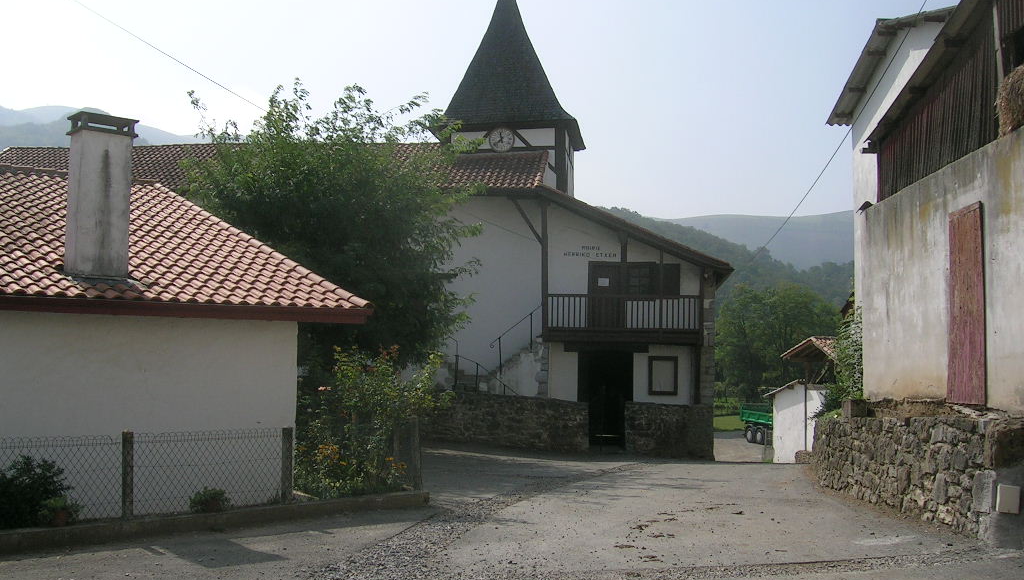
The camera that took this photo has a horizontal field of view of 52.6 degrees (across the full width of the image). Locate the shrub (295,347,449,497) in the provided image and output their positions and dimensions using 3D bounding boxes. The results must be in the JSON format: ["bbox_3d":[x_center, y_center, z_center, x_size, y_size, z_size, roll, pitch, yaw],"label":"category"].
[{"bbox_3d":[-2.169,1.963,15.857,1.900,2.193,2.100,-4,-7,45],"label":"shrub"}]

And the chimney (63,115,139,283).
[{"bbox_3d":[-5.343,-1.188,13.426,0.680,2.098,0.550,4,-6,-40],"label":"chimney"}]

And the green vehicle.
[{"bbox_3d":[17.183,8.487,65.930,2.450,2.850,6.800,1,-5,-11],"label":"green vehicle"}]

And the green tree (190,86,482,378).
[{"bbox_3d":[-3.579,-0.089,20.474,5.300,7.670,5.000,1,-5,-8],"label":"green tree"}]

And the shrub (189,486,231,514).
[{"bbox_3d":[-3.895,2.707,13.315,0.500,0.355,0.460,2,-5,-15],"label":"shrub"}]

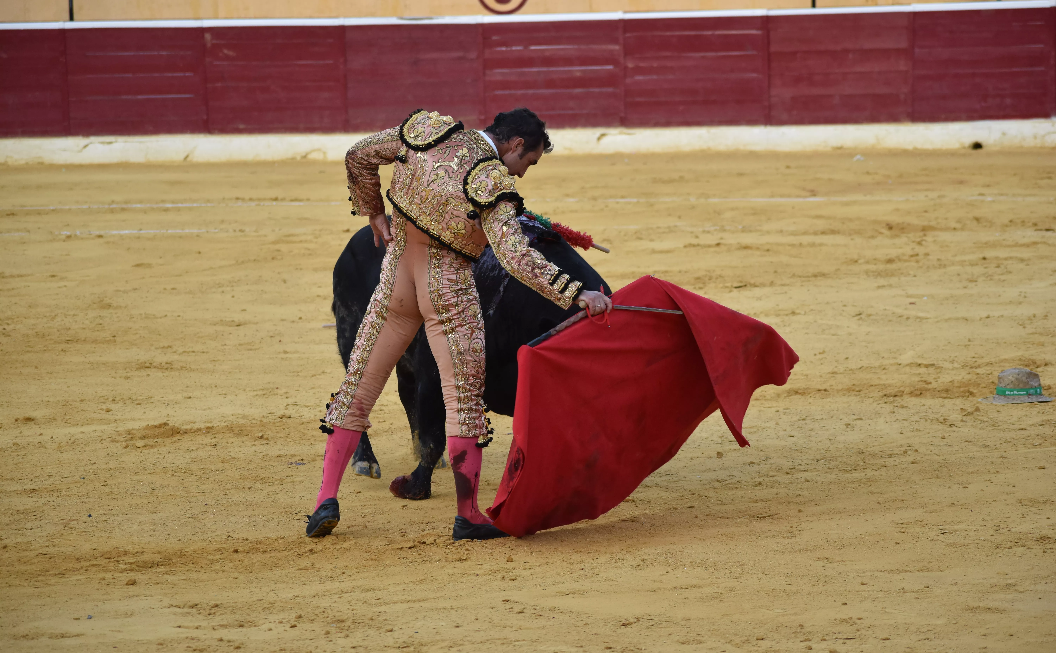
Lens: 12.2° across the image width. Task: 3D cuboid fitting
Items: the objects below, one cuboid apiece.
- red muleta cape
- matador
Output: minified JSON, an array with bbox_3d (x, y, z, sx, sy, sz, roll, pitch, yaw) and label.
[{"bbox_3d":[0.405,0.275,17.500,1.030,0.920,0.500,-2,5,-15],"label":"red muleta cape"},{"bbox_3d":[-0.245,-0.015,17.550,0.920,1.530,0.750,1,5,28],"label":"matador"}]

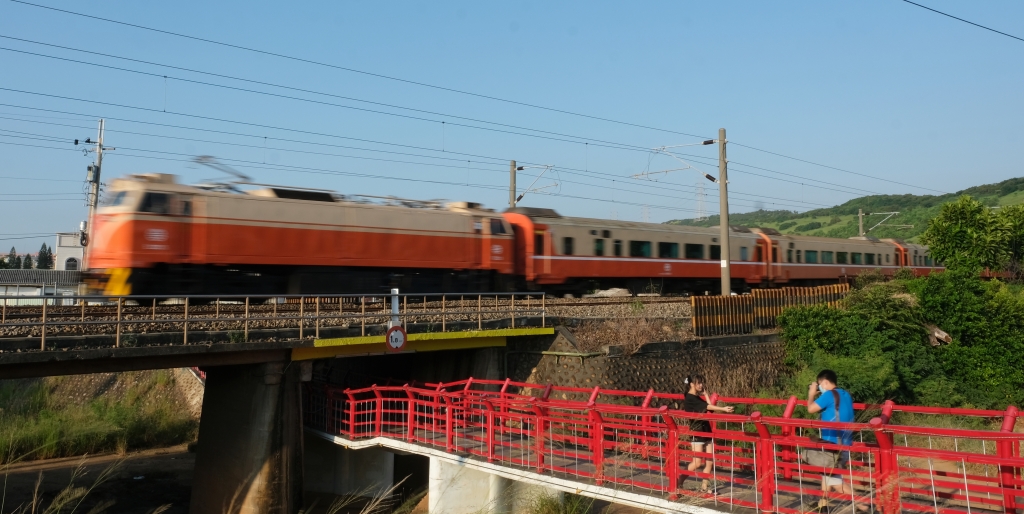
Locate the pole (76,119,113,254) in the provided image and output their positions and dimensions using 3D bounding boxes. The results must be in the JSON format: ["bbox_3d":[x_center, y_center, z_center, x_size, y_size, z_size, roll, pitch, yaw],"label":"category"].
[{"bbox_3d":[-16.100,-0.970,26.000,1.100,8.500,0.750,7,-6,-38],"label":"pole"}]

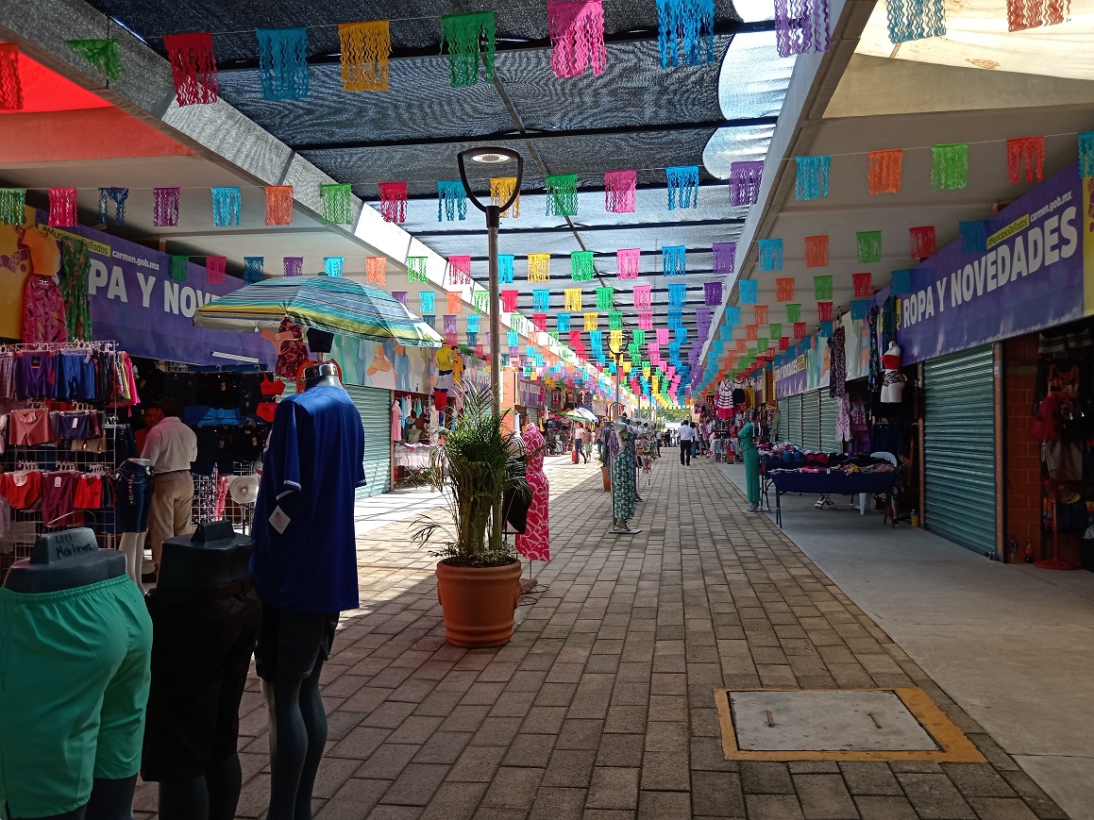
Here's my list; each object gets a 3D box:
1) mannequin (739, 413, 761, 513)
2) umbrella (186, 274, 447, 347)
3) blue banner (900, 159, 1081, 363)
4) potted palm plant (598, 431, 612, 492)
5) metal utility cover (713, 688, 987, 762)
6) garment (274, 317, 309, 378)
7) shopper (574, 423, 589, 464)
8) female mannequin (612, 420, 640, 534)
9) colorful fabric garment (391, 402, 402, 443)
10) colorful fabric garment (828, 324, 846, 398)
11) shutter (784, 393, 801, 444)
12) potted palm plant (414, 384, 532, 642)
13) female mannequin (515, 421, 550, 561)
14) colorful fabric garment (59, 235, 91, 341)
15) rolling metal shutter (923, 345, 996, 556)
[{"bbox_3d":[3.401,0.899,14.264,0.360,1.639,0.400,0,-1,0],"label":"mannequin"},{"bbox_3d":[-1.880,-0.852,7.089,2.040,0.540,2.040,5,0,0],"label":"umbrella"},{"bbox_3d":[4.784,-1.341,9.815,0.060,1.297,5.909,-1,-1,9],"label":"blue banner"},{"bbox_3d":[1.451,1.103,19.012,0.720,1.380,0.720,-1,-1,9],"label":"potted palm plant"},{"bbox_3d":[1.365,1.489,4.057,1.080,0.040,1.010,0,-1,5],"label":"metal utility cover"},{"bbox_3d":[-1.859,-0.450,6.200,0.260,0.450,0.100,0,-1,-11],"label":"garment"},{"bbox_3d":[1.333,1.288,33.000,0.520,1.630,0.480,0,-1,-23],"label":"shopper"},{"bbox_3d":[1.085,0.888,11.750,0.380,1.570,0.400,0,-1,16],"label":"female mannequin"},{"bbox_3d":[-3.229,0.243,18.358,0.320,0.894,0.200,0,-1,-28],"label":"colorful fabric garment"},{"bbox_3d":[5.546,-0.928,16.277,0.200,1.370,0.380,1,-2,-44],"label":"colorful fabric garment"},{"bbox_3d":[7.434,0.727,25.600,0.120,2.420,2.800,0,-1,9],"label":"shutter"},{"bbox_3d":[-0.491,0.674,5.689,0.760,1.680,0.740,-1,-1,9],"label":"potted palm plant"},{"bbox_3d":[-0.140,0.751,7.677,0.300,1.263,0.350,0,-1,-15],"label":"female mannequin"},{"bbox_3d":[-4.923,-1.252,8.900,0.150,1.070,0.380,0,-1,9],"label":"colorful fabric garment"},{"bbox_3d":[5.190,0.457,10.846,0.120,2.380,2.820,0,-1,9],"label":"rolling metal shutter"}]

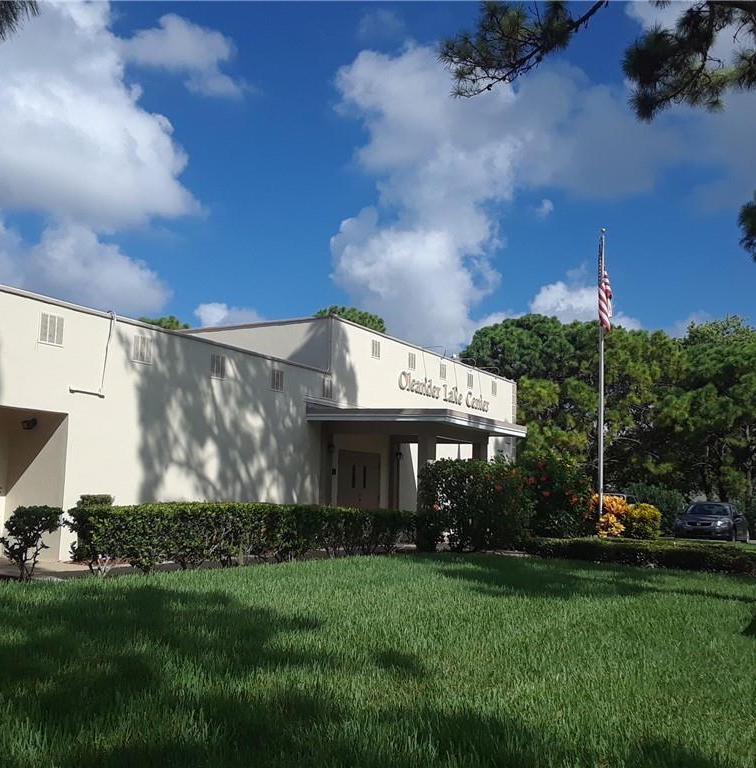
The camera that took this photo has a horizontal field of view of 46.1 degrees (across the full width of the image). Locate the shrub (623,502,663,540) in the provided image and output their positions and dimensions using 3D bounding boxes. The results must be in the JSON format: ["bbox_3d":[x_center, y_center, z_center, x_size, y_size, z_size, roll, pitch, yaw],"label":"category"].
[{"bbox_3d":[7.262,3.932,24.277,1.050,1.250,1.000,0,-7,17],"label":"shrub"}]

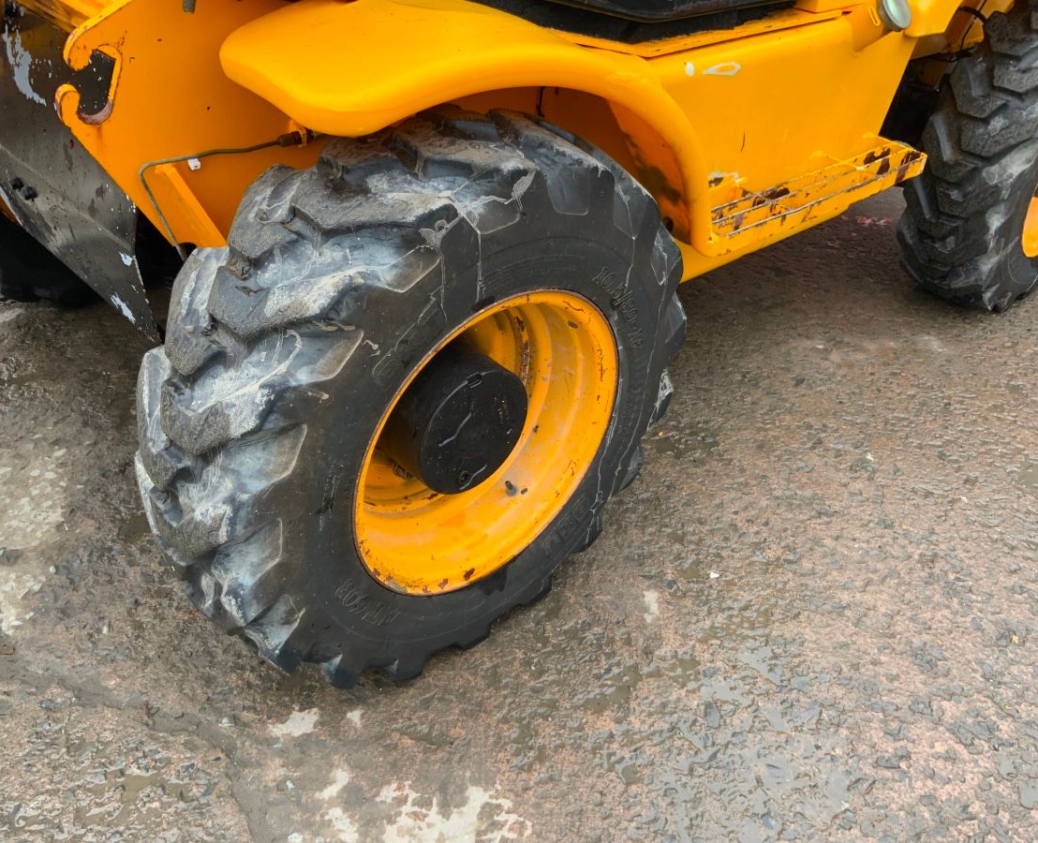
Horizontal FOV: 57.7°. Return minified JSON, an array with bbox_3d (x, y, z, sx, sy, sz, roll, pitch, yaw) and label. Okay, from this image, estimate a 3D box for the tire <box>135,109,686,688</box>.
[{"bbox_3d":[-0.117,-0.020,1.475,0.895,0.890,0.270,-25,44,-33],"label":"tire"}]

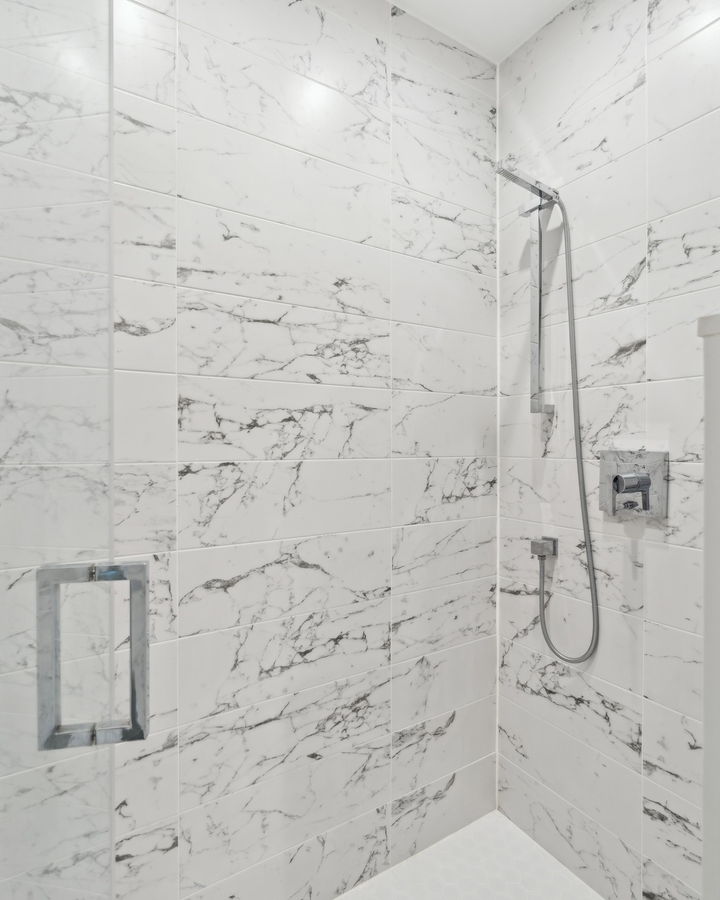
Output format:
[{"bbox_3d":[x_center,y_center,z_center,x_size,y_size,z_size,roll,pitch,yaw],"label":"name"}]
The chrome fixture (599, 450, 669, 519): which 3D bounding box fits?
[{"bbox_3d":[0.677,0.086,1.238,0.090,0.168,0.173,0,0,-31],"label":"chrome fixture"}]

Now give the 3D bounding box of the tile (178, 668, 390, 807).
[{"bbox_3d":[-0.167,0.743,1.276,0.598,0.202,0.012,0,0,-31],"label":"tile"}]

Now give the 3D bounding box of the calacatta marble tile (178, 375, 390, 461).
[{"bbox_3d":[-0.165,-0.073,1.270,0.601,0.203,0.010,0,0,-32],"label":"calacatta marble tile"}]

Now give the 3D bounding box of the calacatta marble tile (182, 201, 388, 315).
[{"bbox_3d":[-0.167,-0.480,1.267,0.598,0.202,0.012,0,0,-31],"label":"calacatta marble tile"}]

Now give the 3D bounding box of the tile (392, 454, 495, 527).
[{"bbox_3d":[0.281,0.129,1.537,0.447,0.202,0.010,0,0,-32],"label":"tile"}]

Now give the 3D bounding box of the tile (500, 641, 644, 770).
[{"bbox_3d":[0.612,0.744,1.459,0.010,0.203,0.490,0,0,-32],"label":"tile"}]

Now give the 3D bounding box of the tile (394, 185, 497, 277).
[{"bbox_3d":[0.283,-0.685,1.531,0.447,0.202,0.010,0,0,-32],"label":"tile"}]

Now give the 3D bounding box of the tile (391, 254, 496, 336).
[{"bbox_3d":[0.281,-0.482,1.540,0.446,0.202,0.012,0,0,-31],"label":"tile"}]

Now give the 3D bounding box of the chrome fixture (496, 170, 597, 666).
[{"bbox_3d":[0.483,-0.071,1.339,0.312,1.348,0.249,0,0,-32],"label":"chrome fixture"}]

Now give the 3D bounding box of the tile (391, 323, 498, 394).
[{"bbox_3d":[0.282,-0.278,1.534,0.447,0.202,0.010,0,0,-32],"label":"tile"}]

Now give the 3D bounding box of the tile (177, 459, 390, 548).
[{"bbox_3d":[-0.166,0.130,1.262,0.599,0.202,0.010,0,0,-32],"label":"tile"}]

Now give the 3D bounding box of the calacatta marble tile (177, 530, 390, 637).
[{"bbox_3d":[-0.166,0.333,1.264,0.599,0.202,0.010,0,0,-32],"label":"calacatta marble tile"}]

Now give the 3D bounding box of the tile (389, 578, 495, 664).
[{"bbox_3d":[0.284,0.538,1.550,0.449,0.203,0.010,0,0,-32],"label":"tile"}]

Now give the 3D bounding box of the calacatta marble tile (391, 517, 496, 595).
[{"bbox_3d":[0.281,0.332,1.539,0.447,0.202,0.010,0,0,-32],"label":"calacatta marble tile"}]

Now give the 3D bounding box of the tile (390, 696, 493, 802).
[{"bbox_3d":[0.284,0.947,1.554,0.449,0.203,0.010,0,0,-32],"label":"tile"}]

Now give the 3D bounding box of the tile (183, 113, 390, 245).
[{"bbox_3d":[-0.165,-0.687,1.266,0.601,0.203,0.010,0,0,-32],"label":"tile"}]

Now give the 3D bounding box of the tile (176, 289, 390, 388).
[{"bbox_3d":[-0.165,-0.278,1.269,0.601,0.203,0.010,0,0,-32],"label":"tile"}]

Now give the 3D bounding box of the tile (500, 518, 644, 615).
[{"bbox_3d":[0.608,0.334,1.450,0.012,0.202,0.491,0,0,-31],"label":"tile"}]

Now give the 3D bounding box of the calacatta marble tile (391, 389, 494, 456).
[{"bbox_3d":[0.281,-0.075,1.536,0.447,0.202,0.010,0,0,-32],"label":"calacatta marble tile"}]

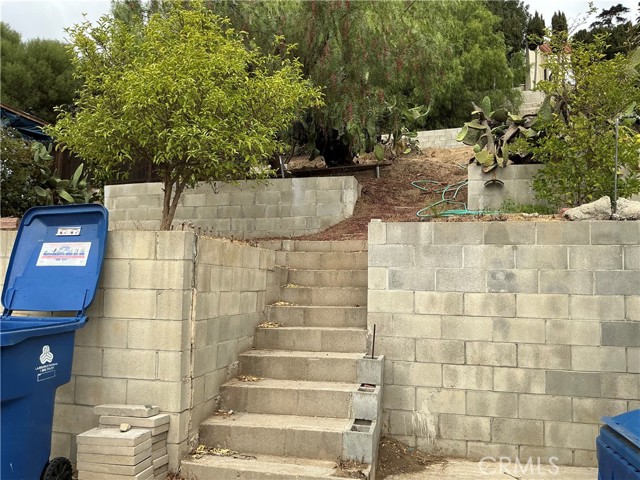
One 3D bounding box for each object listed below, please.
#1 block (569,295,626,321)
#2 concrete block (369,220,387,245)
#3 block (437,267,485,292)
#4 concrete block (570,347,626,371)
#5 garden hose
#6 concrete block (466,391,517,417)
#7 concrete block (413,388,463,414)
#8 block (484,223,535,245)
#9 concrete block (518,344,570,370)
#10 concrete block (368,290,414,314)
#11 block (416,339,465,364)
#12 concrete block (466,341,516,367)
[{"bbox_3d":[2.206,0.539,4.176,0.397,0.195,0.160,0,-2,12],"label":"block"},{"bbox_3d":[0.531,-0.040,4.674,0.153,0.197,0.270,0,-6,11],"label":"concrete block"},{"bbox_3d":[1.201,0.343,4.412,0.395,0.195,0.195,0,-3,11],"label":"block"},{"bbox_3d":[2.219,0.944,4.175,0.395,0.195,0.195,0,-3,11],"label":"concrete block"},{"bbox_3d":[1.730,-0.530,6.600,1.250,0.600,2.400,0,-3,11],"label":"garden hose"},{"bbox_3d":[1.422,1.342,4.316,0.395,0.195,0.195,0,-3,11],"label":"concrete block"},{"bbox_3d":[1.025,1.340,4.389,0.400,0.197,0.170,0,-6,11],"label":"concrete block"},{"bbox_3d":[1.609,-0.042,4.417,0.411,0.197,0.170,0,-6,11],"label":"block"},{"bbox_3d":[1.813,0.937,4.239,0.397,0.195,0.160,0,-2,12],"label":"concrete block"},{"bbox_3d":[0.648,0.550,4.606,0.395,0.193,0.190,0,-3,14],"label":"concrete block"},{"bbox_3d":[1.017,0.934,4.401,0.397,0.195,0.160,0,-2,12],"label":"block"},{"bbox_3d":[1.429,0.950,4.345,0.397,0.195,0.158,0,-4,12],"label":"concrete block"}]

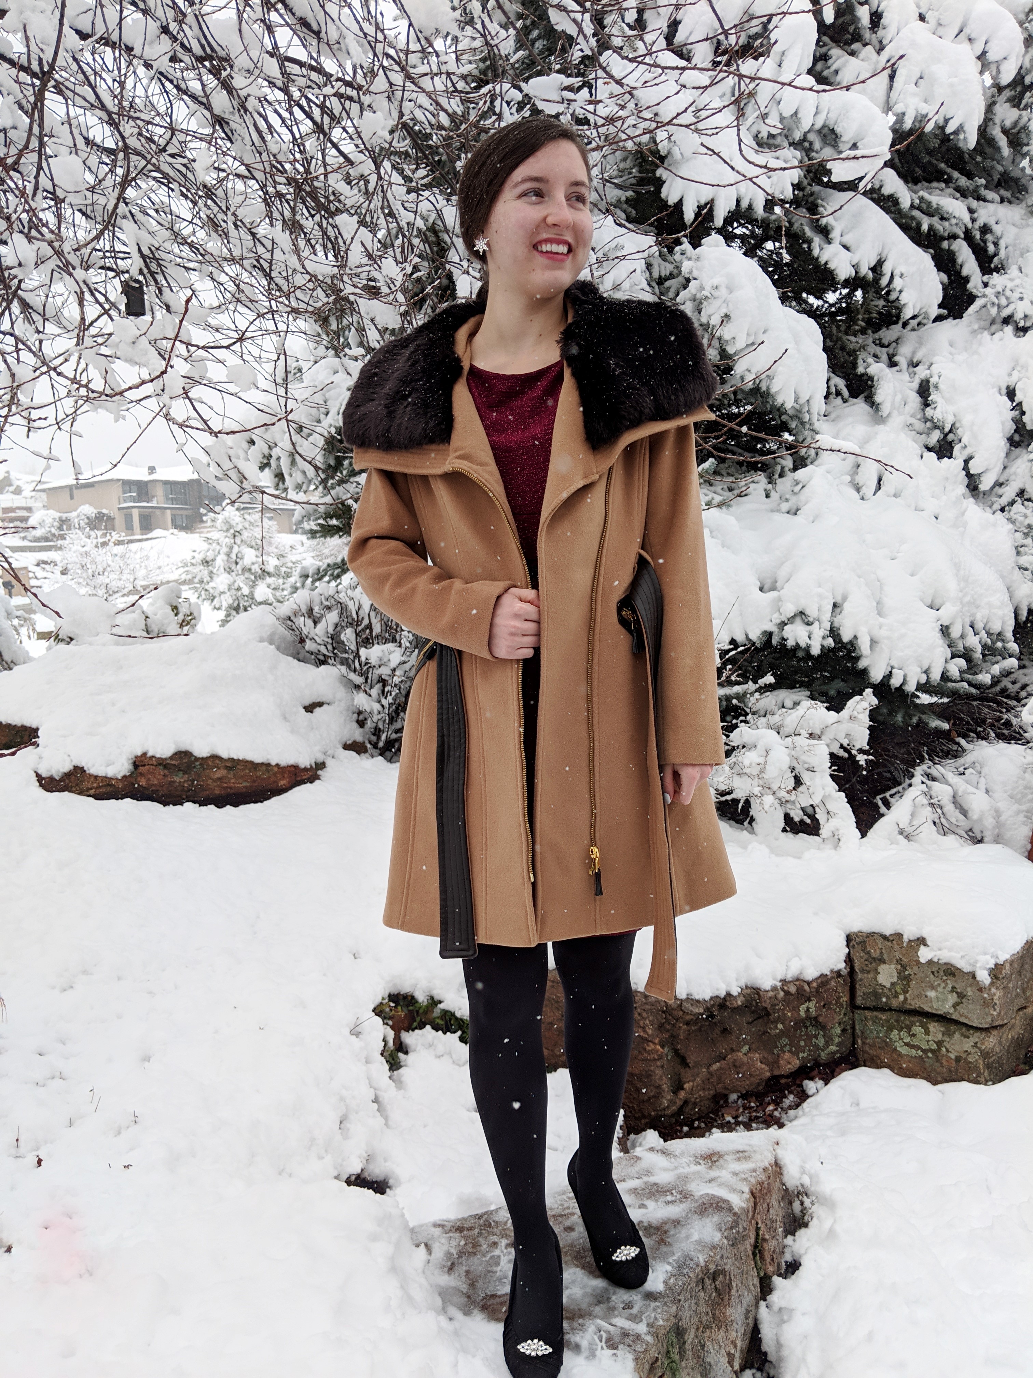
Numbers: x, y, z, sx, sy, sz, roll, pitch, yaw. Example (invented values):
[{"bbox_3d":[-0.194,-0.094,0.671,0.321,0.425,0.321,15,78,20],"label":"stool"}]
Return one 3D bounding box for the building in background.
[{"bbox_3d":[-40.890,-19.900,115.000,14.000,7.000,19.000,-8,10,-39],"label":"building in background"}]

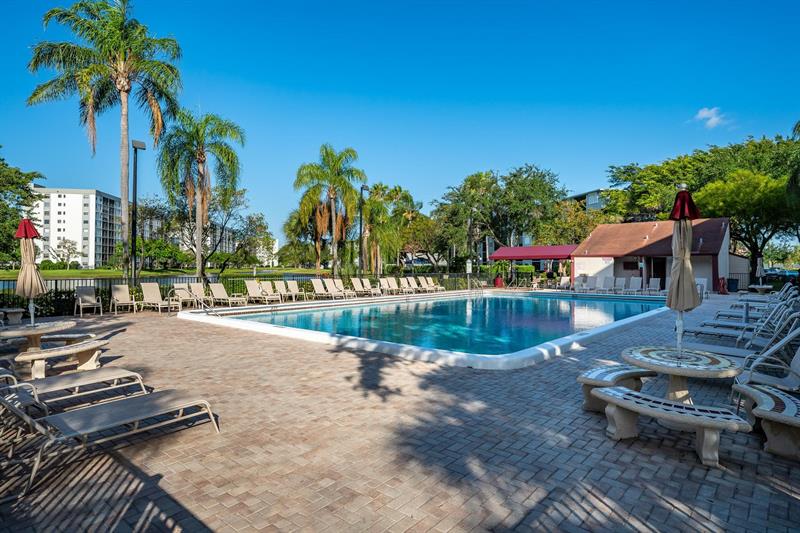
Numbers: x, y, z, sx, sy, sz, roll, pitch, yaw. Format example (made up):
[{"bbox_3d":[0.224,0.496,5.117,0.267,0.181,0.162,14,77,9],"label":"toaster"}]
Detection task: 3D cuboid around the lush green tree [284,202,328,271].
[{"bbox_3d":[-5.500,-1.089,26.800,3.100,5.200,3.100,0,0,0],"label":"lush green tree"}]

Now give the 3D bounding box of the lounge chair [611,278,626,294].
[{"bbox_3d":[13.456,1.155,27.300,0.680,0.970,1.400,0,0,38],"label":"lounge chair"}]

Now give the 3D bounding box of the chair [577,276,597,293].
[{"bbox_3d":[11.921,1.155,28.400,0.680,0.970,1.400,0,0,38],"label":"chair"}]

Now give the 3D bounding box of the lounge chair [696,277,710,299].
[{"bbox_3d":[16.500,1.190,24.400,0.660,0.980,1.500,0,0,41],"label":"lounge chair"}]

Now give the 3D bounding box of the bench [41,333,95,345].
[{"bbox_3d":[-5.700,1.406,7.450,1.250,0.410,0.460,0,0,-17],"label":"bench"}]

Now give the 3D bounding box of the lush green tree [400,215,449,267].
[{"bbox_3d":[1.825,-1.110,34.500,3.900,5.500,3.900,0,0,0],"label":"lush green tree"}]

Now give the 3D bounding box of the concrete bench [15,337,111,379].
[{"bbox_3d":[-4.870,1.400,6.540,0.480,0.430,1.250,0,0,23],"label":"concrete bench"}]

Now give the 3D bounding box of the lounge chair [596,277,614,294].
[{"bbox_3d":[11.380,1.038,24.600,0.660,0.970,1.300,0,0,43],"label":"lounge chair"}]

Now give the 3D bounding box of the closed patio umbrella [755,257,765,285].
[{"bbox_3d":[17.450,0.120,21.500,0.400,1.600,0.400,0,0,0],"label":"closed patio umbrella"}]

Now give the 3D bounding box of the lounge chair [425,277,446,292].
[{"bbox_3d":[2.330,1.210,29.500,1.550,0.970,0.660,0,0,45],"label":"lounge chair"}]

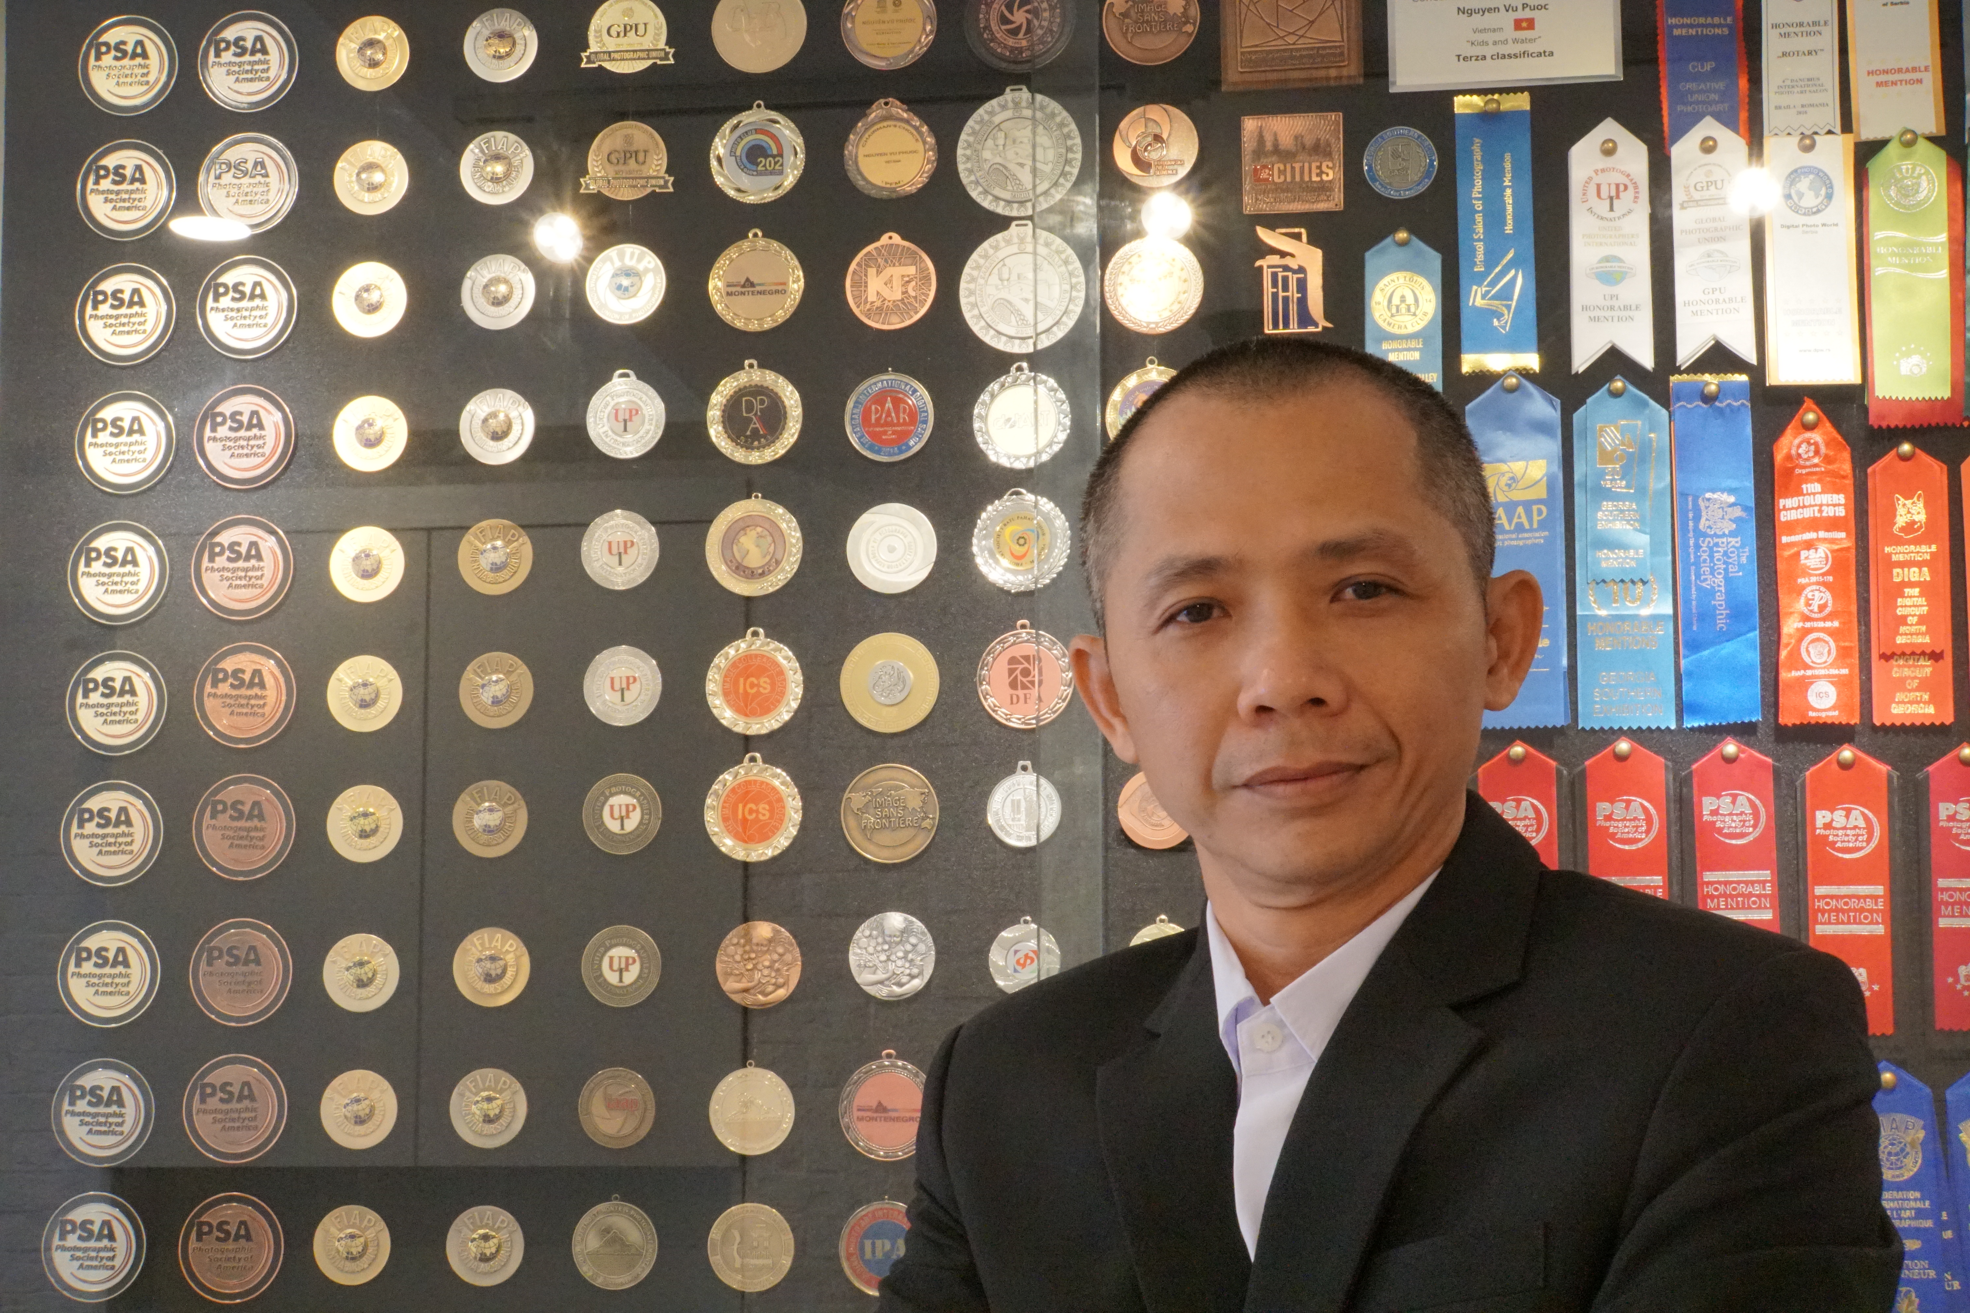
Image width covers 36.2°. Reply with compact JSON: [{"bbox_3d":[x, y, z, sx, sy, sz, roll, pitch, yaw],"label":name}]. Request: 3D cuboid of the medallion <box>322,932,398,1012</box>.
[{"bbox_3d":[-0.402,0.203,1.935,0.049,0.050,0.007,-1,-6,7],"label":"medallion"}]

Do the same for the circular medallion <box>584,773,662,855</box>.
[{"bbox_3d":[-0.238,0.104,1.974,0.053,0.053,0.005,-1,-6,7],"label":"circular medallion"}]

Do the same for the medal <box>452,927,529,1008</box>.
[{"bbox_3d":[-0.319,0.201,1.942,0.051,0.051,0.006,-1,-7,7],"label":"medal"}]

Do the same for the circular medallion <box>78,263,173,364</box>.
[{"bbox_3d":[-0.573,-0.229,2.004,0.067,0.068,0.006,-1,-6,7],"label":"circular medallion"}]

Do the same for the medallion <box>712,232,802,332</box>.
[{"bbox_3d":[-0.146,-0.240,1.921,0.062,0.067,0.004,-1,-7,7],"label":"medallion"}]

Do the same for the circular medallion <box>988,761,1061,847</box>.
[{"bbox_3d":[0.025,0.093,1.915,0.047,0.054,0.004,-1,-7,7],"label":"circular medallion"}]

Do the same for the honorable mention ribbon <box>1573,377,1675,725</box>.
[{"bbox_3d":[0.406,-0.067,1.909,0.060,0.227,0.006,-1,-6,7],"label":"honorable mention ribbon"}]

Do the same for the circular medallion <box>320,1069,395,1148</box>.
[{"bbox_3d":[-0.411,0.298,1.976,0.052,0.052,0.005,-1,-6,7],"label":"circular medallion"}]

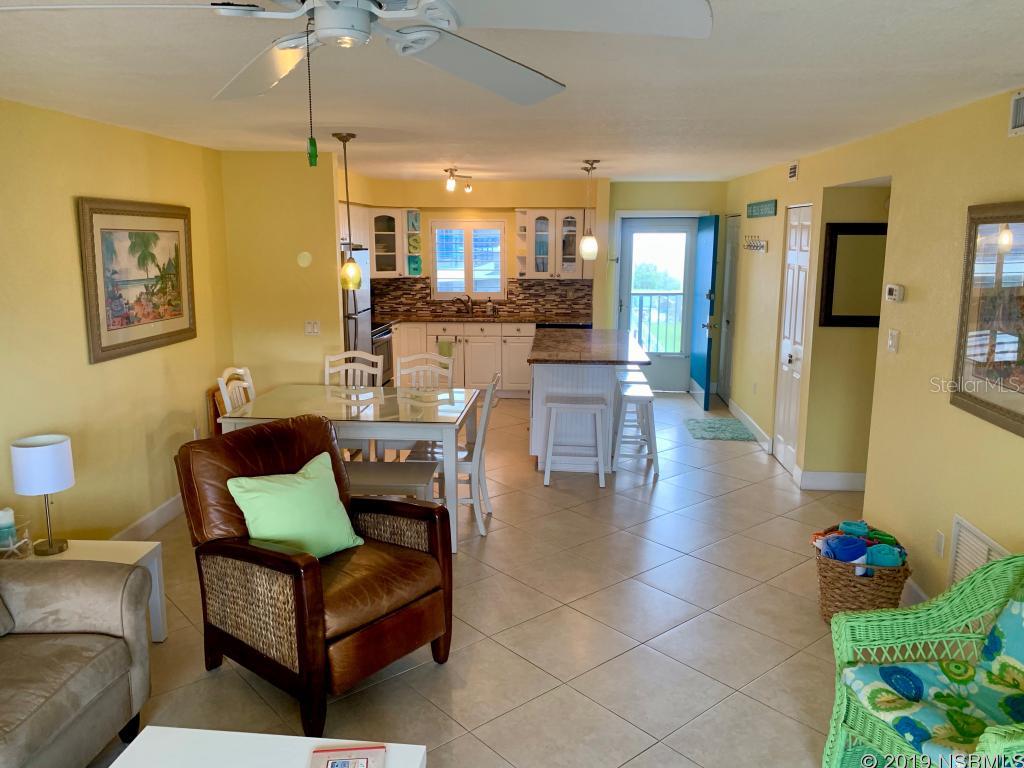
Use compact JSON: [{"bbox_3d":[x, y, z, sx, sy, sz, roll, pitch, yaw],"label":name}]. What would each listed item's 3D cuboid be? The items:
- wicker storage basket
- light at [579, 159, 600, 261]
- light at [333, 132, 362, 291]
[{"bbox_3d":[1.667,0.919,3.651,0.410,0.320,0.380,6,12,28],"label":"wicker storage basket"},{"bbox_3d":[0.652,-1.439,6.415,0.160,0.830,0.160,1,10,4],"label":"light"},{"bbox_3d":[-1.008,-1.051,4.738,0.150,0.944,0.150,1,11,4],"label":"light"}]

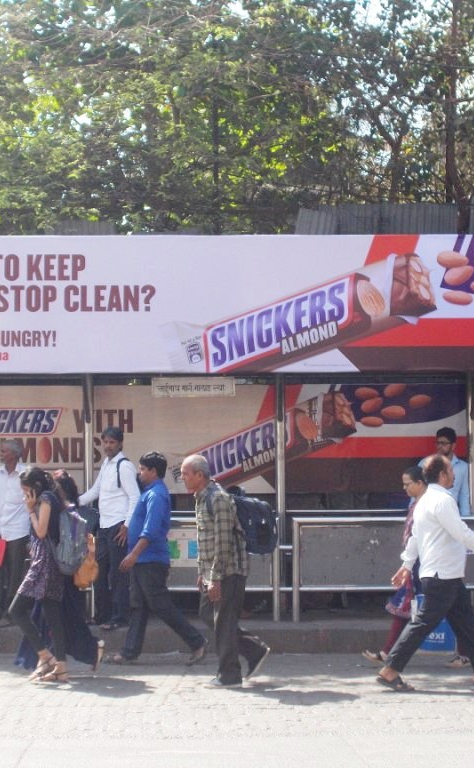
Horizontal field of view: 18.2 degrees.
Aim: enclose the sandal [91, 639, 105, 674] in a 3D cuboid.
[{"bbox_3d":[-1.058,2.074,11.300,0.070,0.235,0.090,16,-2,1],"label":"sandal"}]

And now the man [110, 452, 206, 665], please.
[{"bbox_3d":[-0.637,1.390,11.850,0.760,1.660,0.500,0,-3,-6],"label":"man"}]

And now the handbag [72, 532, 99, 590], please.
[{"bbox_3d":[-1.138,1.338,11.150,0.220,0.420,0.140,1,-3,-20],"label":"handbag"}]

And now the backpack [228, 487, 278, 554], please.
[{"bbox_3d":[0.112,0.983,10.650,0.290,0.460,0.320,-10,-3,-5],"label":"backpack"}]

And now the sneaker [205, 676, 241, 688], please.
[{"bbox_3d":[-0.097,2.143,10.620,0.265,0.095,0.100,0,-3,-5],"label":"sneaker"}]

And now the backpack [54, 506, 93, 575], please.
[{"bbox_3d":[-1.209,1.153,10.900,0.250,0.460,0.310,-5,-3,-6],"label":"backpack"}]

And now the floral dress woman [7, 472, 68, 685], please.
[{"bbox_3d":[-1.463,1.411,10.900,0.480,1.570,0.440,0,-3,-9],"label":"floral dress woman"}]

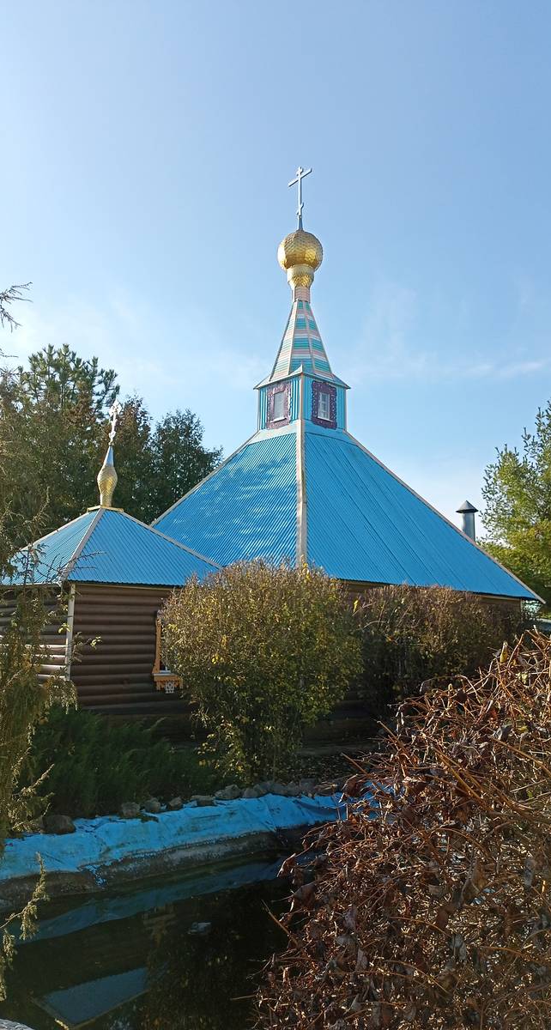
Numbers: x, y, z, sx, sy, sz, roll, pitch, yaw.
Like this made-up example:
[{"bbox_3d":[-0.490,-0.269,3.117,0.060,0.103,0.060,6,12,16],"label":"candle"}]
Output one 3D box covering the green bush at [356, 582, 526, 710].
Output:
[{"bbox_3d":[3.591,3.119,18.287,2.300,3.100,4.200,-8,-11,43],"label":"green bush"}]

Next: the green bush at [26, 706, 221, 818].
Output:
[{"bbox_3d":[-2.094,3.213,11.415,1.800,1.250,2.600,-5,-10,33],"label":"green bush"}]

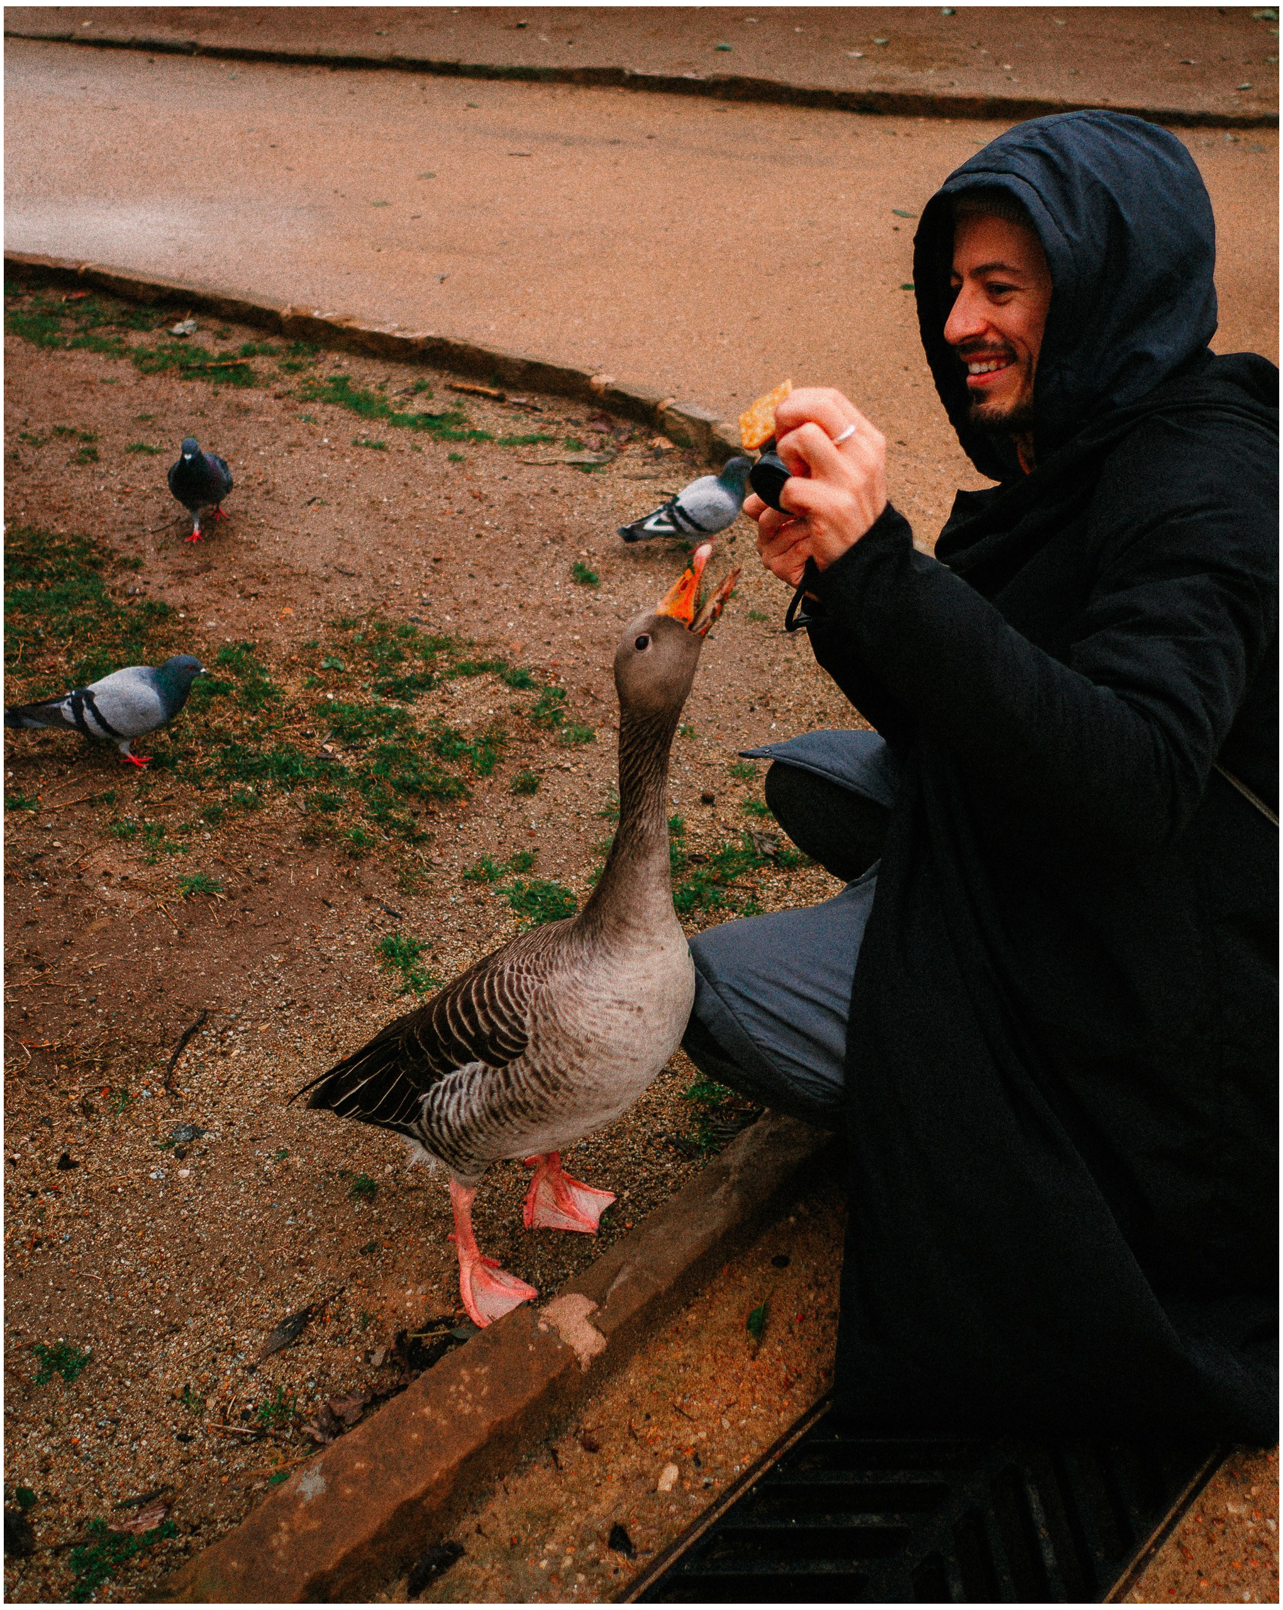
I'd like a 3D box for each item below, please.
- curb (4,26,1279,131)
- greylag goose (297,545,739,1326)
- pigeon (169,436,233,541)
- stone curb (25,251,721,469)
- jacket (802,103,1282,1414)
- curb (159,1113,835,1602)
[{"bbox_3d":[-0.835,-4.905,9.620,9.600,0.150,0.320,16,35,23],"label":"curb"},{"bbox_3d":[-0.133,0.126,1.280,0.430,0.755,0.210,4,32,7],"label":"greylag goose"},{"bbox_3d":[-0.948,-0.731,3.136,0.135,0.238,0.300,0,32,0],"label":"pigeon"},{"bbox_3d":[-1.089,-1.493,4.503,3.400,0.090,0.180,23,39,32],"label":"stone curb"},{"bbox_3d":[0.415,-0.044,1.364,0.530,1.080,0.620,-6,33,-10],"label":"jacket"},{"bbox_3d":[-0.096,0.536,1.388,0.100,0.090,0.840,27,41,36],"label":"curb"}]

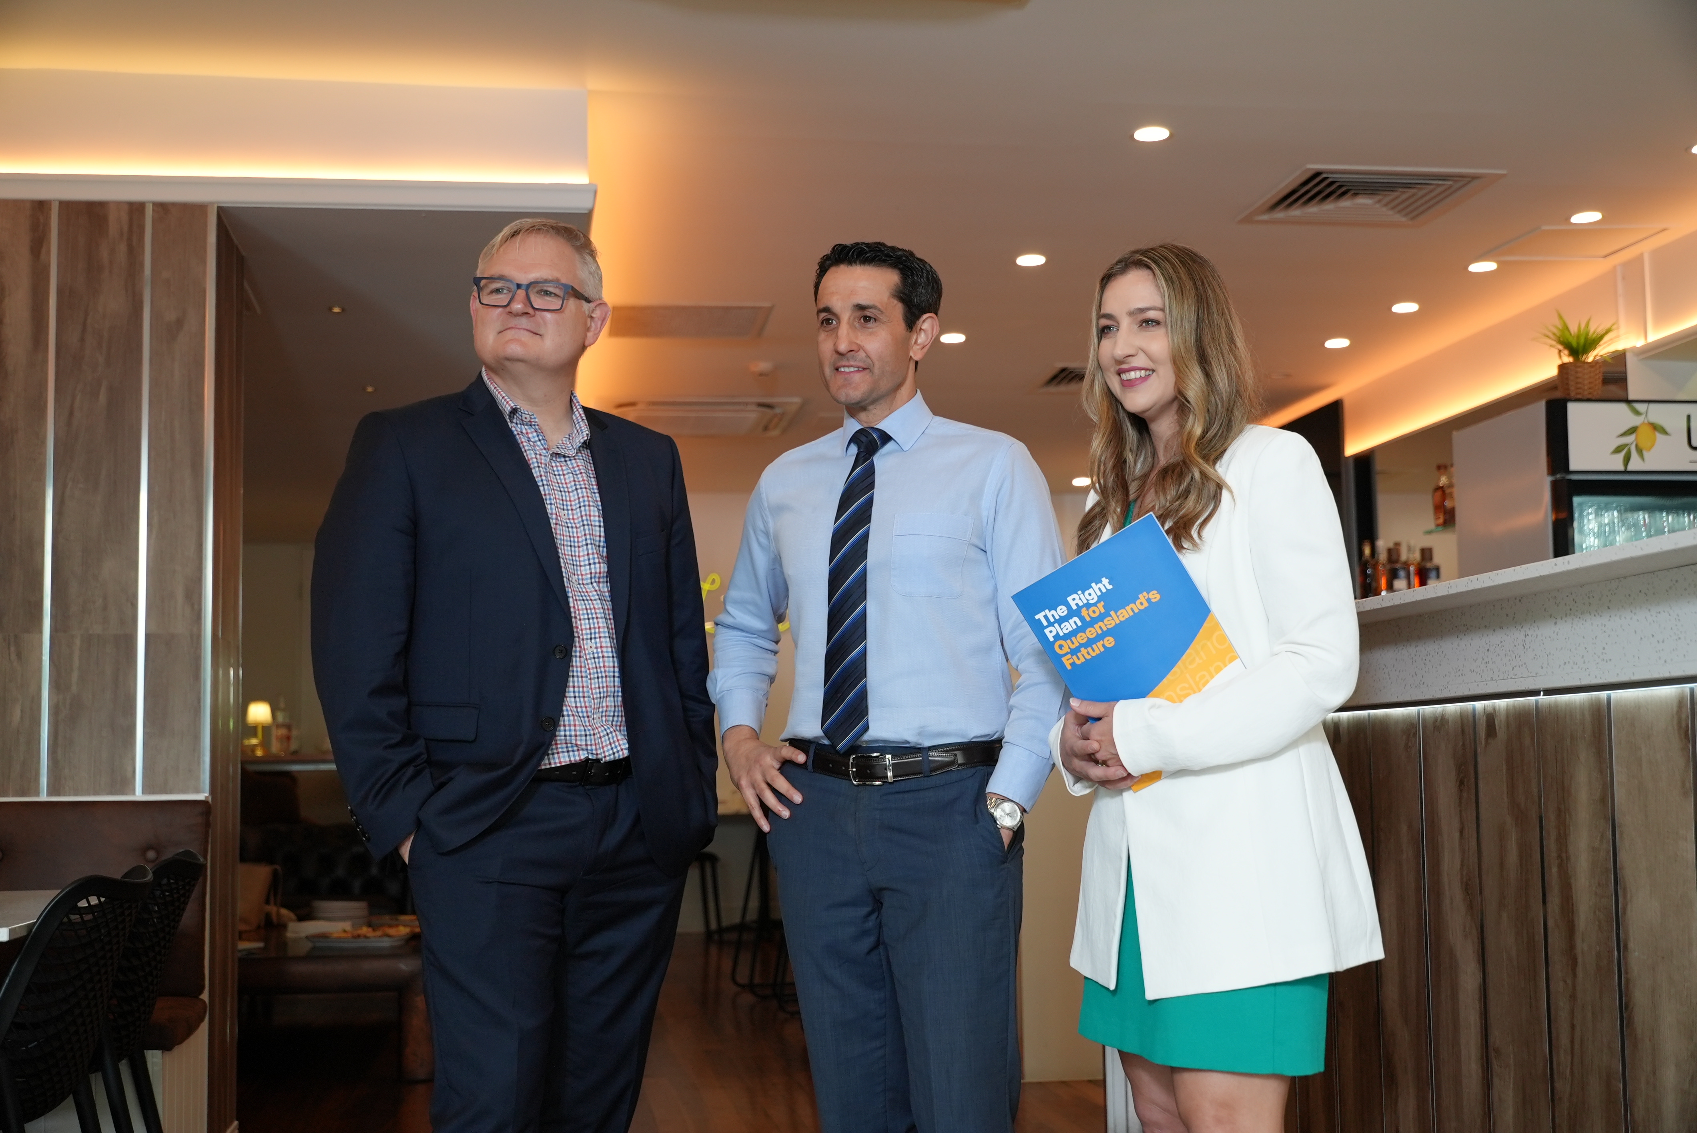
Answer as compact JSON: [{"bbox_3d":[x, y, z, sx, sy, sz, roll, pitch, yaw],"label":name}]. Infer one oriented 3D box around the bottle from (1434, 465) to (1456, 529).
[{"bbox_3d":[2.635,-0.305,8.766,0.085,0.284,0.085,0,-6,-9],"label":"bottle"}]

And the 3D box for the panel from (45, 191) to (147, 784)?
[{"bbox_3d":[-1.748,-0.168,4.603,0.195,1.389,0.025,0,-6,-9],"label":"panel"}]

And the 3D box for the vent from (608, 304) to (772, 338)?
[{"bbox_3d":[-0.606,-0.913,7.439,0.601,0.030,0.569,0,-6,-9],"label":"vent"}]

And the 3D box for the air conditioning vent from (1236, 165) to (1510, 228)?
[{"bbox_3d":[1.559,-1.103,5.954,0.607,0.040,0.594,0,-6,-9],"label":"air conditioning vent"}]

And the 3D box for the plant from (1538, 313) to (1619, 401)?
[{"bbox_3d":[2.155,-0.623,5.839,0.225,0.268,0.210,0,-6,-9],"label":"plant"}]

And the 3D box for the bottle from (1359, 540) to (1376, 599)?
[{"bbox_3d":[2.311,0.021,8.785,0.070,0.280,0.070,0,-6,-9],"label":"bottle"}]

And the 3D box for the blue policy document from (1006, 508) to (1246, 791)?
[{"bbox_3d":[0.376,0.112,2.530,0.210,0.297,0.006,-32,-1,9],"label":"blue policy document"}]

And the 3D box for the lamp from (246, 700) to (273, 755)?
[{"bbox_3d":[-2.873,0.788,9.651,0.130,0.271,0.130,0,-6,-9],"label":"lamp"}]

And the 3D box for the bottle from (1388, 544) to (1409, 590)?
[{"bbox_3d":[2.434,0.017,8.753,0.085,0.235,0.085,0,-6,-9],"label":"bottle"}]

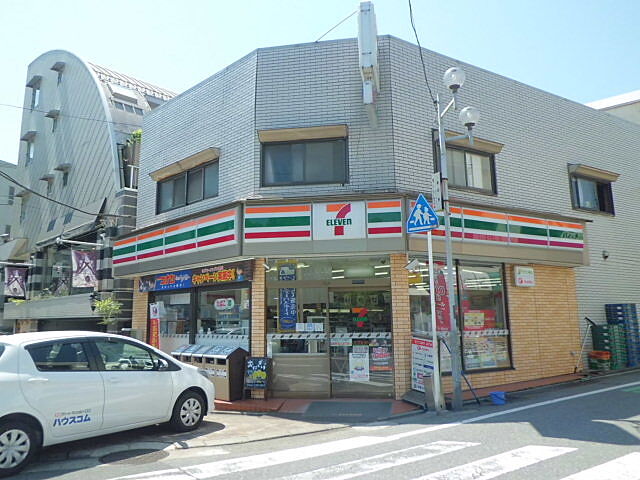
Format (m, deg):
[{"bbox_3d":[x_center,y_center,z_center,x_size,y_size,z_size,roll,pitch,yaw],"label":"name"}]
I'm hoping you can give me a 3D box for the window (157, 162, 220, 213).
[{"bbox_3d":[-3.310,-1.270,11.787,2.766,0.843,0.160,-10,-12,42],"label":"window"}]

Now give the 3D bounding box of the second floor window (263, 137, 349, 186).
[{"bbox_3d":[-0.326,-1.584,9.788,1.766,0.958,0.160,-2,-9,7],"label":"second floor window"}]

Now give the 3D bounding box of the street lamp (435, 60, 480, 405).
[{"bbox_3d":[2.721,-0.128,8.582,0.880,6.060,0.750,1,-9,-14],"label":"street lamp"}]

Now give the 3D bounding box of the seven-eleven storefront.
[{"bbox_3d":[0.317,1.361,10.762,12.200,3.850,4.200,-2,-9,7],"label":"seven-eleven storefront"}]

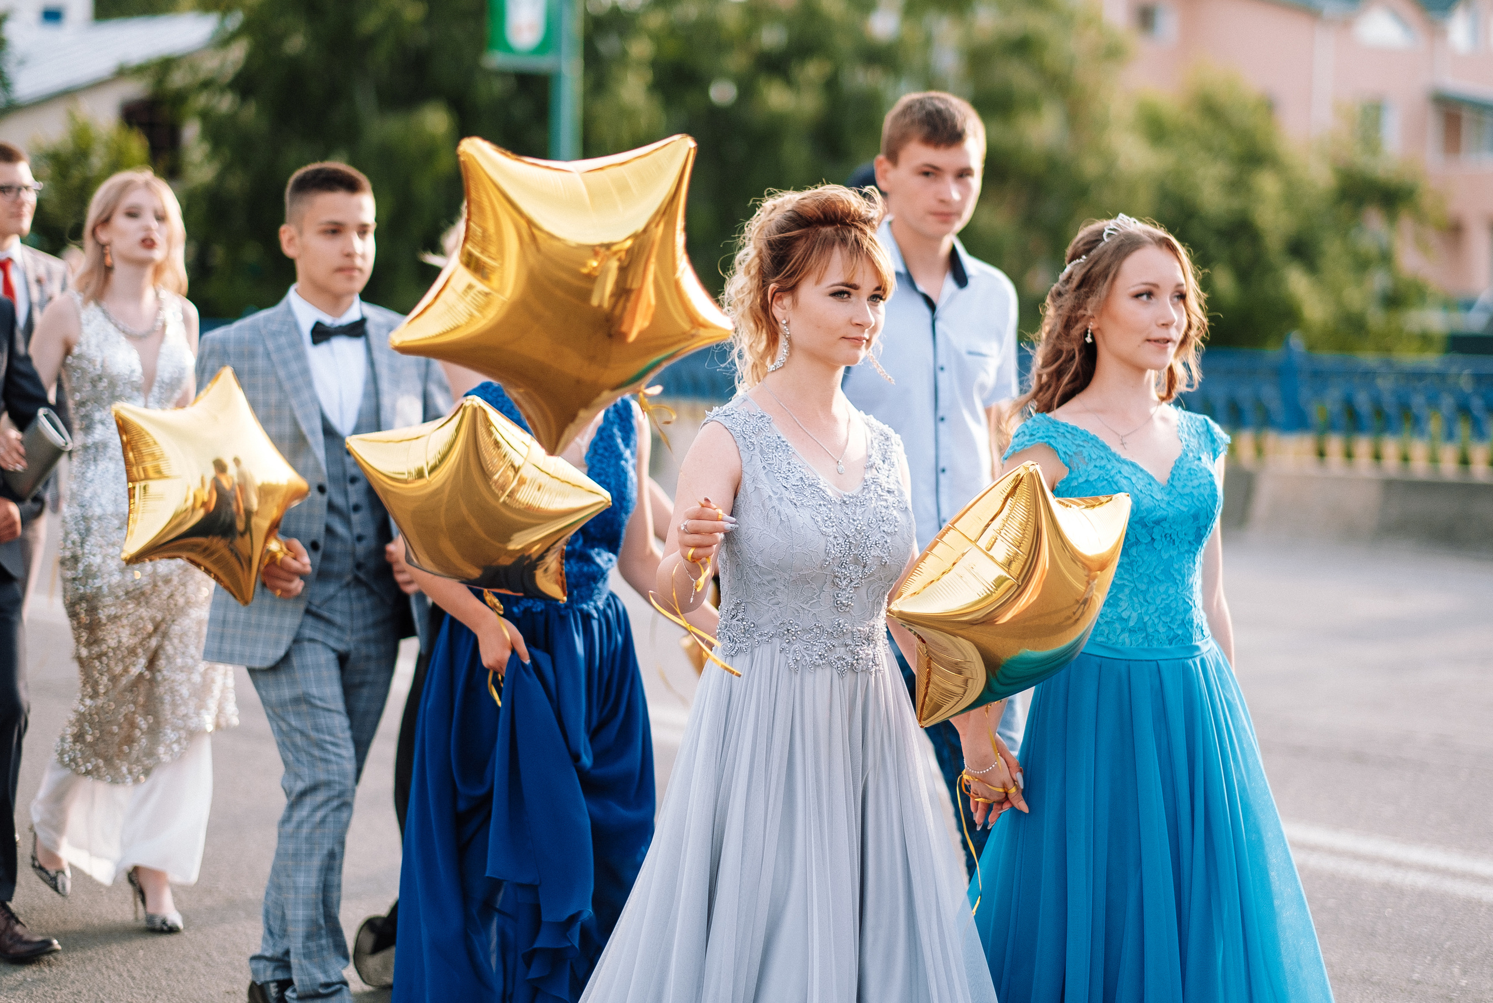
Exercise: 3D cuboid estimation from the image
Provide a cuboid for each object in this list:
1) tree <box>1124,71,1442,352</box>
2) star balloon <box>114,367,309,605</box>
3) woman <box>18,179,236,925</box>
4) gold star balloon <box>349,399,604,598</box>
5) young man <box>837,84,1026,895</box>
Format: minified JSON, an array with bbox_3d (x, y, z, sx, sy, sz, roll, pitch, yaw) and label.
[{"bbox_3d":[6.864,-3.245,45.000,4.200,4.700,4.000,1,3,0],"label":"tree"},{"bbox_3d":[-1.050,-0.049,6.827,0.460,0.440,0.180,24,-24,-39],"label":"star balloon"},{"bbox_3d":[-1.463,0.090,8.280,0.450,1.750,0.400,-1,4,-32],"label":"woman"},{"bbox_3d":[-0.451,-0.017,5.933,0.460,0.440,0.180,13,47,12],"label":"gold star balloon"},{"bbox_3d":[0.295,0.218,6.050,0.470,1.830,0.310,0,4,-28],"label":"young man"}]

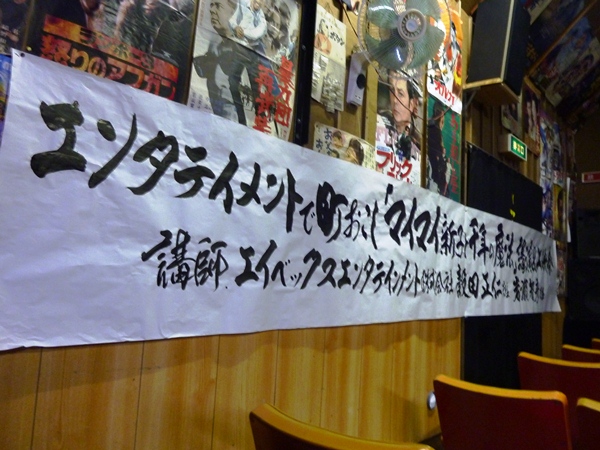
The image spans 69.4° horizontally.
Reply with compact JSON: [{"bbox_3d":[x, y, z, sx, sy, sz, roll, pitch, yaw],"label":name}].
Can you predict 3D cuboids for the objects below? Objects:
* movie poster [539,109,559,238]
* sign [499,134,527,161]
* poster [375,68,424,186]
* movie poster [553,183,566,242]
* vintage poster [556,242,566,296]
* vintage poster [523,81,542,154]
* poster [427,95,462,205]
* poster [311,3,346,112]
[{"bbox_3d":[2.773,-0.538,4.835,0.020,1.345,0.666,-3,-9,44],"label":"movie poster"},{"bbox_3d":[1.873,-0.669,3.809,0.386,0.155,0.090,9,-9,-41],"label":"sign"},{"bbox_3d":[0.601,-0.549,2.596,0.020,0.713,0.518,-3,-9,44],"label":"poster"},{"bbox_3d":[3.038,-0.138,5.086,0.020,0.679,0.545,-3,-9,44],"label":"movie poster"},{"bbox_3d":[3.021,0.503,5.035,0.020,0.672,0.484,-3,-9,44],"label":"vintage poster"},{"bbox_3d":[2.404,-1.074,4.483,0.020,0.699,0.518,-3,-9,44],"label":"vintage poster"},{"bbox_3d":[0.998,-0.489,3.003,0.020,0.733,0.523,-3,-9,44],"label":"poster"},{"bbox_3d":[0.142,-0.812,2.139,0.020,0.460,0.235,-3,-9,44],"label":"poster"}]

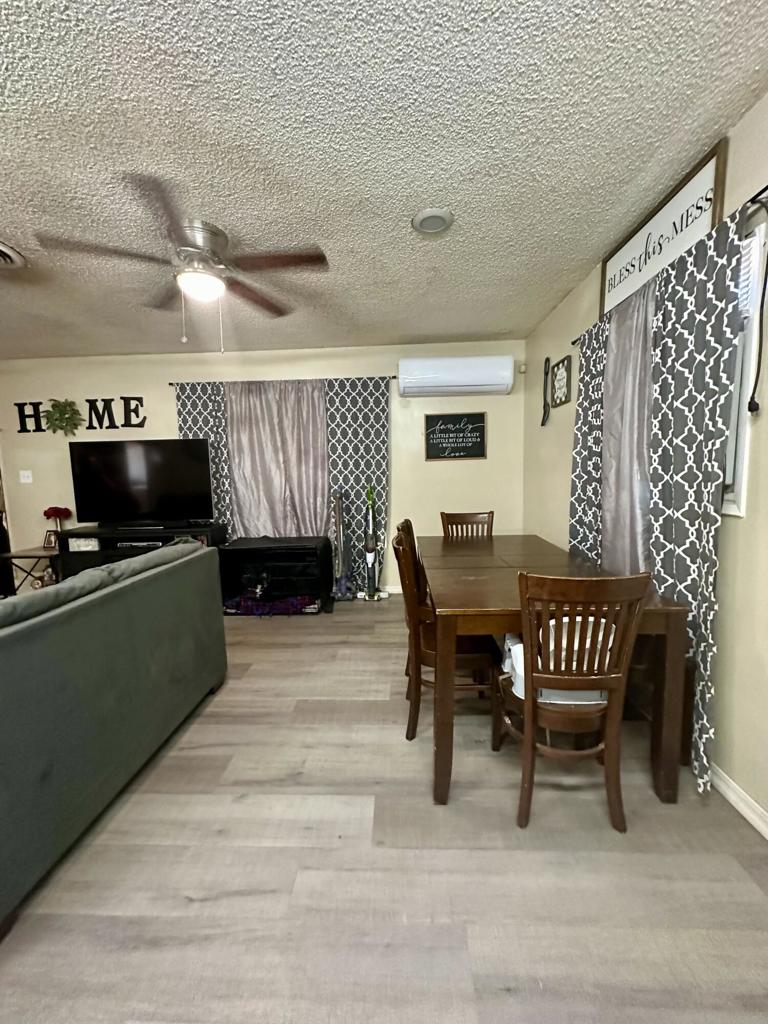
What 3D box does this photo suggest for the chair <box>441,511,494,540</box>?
[{"bbox_3d":[0.622,0.486,2.908,0.440,0.935,0.520,-1,6,2],"label":"chair"}]

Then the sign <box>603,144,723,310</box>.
[{"bbox_3d":[1.270,-1.251,1.984,0.030,0.320,0.900,-1,6,2],"label":"sign"}]

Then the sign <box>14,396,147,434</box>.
[{"bbox_3d":[-3.020,-0.945,4.117,1.325,0.345,0.040,-1,6,2],"label":"sign"}]

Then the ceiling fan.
[{"bbox_3d":[-0.928,-1.218,2.047,1.290,0.320,1.270,-1,6,2],"label":"ceiling fan"}]

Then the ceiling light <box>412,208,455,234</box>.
[{"bbox_3d":[0.234,-1.379,1.981,0.195,0.030,0.195,-1,6,2],"label":"ceiling light"}]

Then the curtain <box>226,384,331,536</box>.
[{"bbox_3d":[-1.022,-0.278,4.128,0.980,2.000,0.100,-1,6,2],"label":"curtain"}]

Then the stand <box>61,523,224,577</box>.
[{"bbox_3d":[-2.255,0.532,3.962,1.385,0.755,0.370,-1,6,2],"label":"stand"}]

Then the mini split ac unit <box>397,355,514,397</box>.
[{"bbox_3d":[0.673,-1.287,3.951,1.050,0.325,0.220,-1,6,2],"label":"mini split ac unit"}]

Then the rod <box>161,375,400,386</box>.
[{"bbox_3d":[-0.998,-1.276,4.026,2.240,0.032,0.050,-1,6,2],"label":"rod"}]

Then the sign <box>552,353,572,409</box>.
[{"bbox_3d":[1.323,-0.958,3.088,0.025,0.318,0.335,-1,6,2],"label":"sign"}]

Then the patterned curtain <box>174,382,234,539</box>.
[{"bbox_3d":[-1.748,-0.212,4.105,0.500,2.080,0.100,-1,6,2],"label":"patterned curtain"}]

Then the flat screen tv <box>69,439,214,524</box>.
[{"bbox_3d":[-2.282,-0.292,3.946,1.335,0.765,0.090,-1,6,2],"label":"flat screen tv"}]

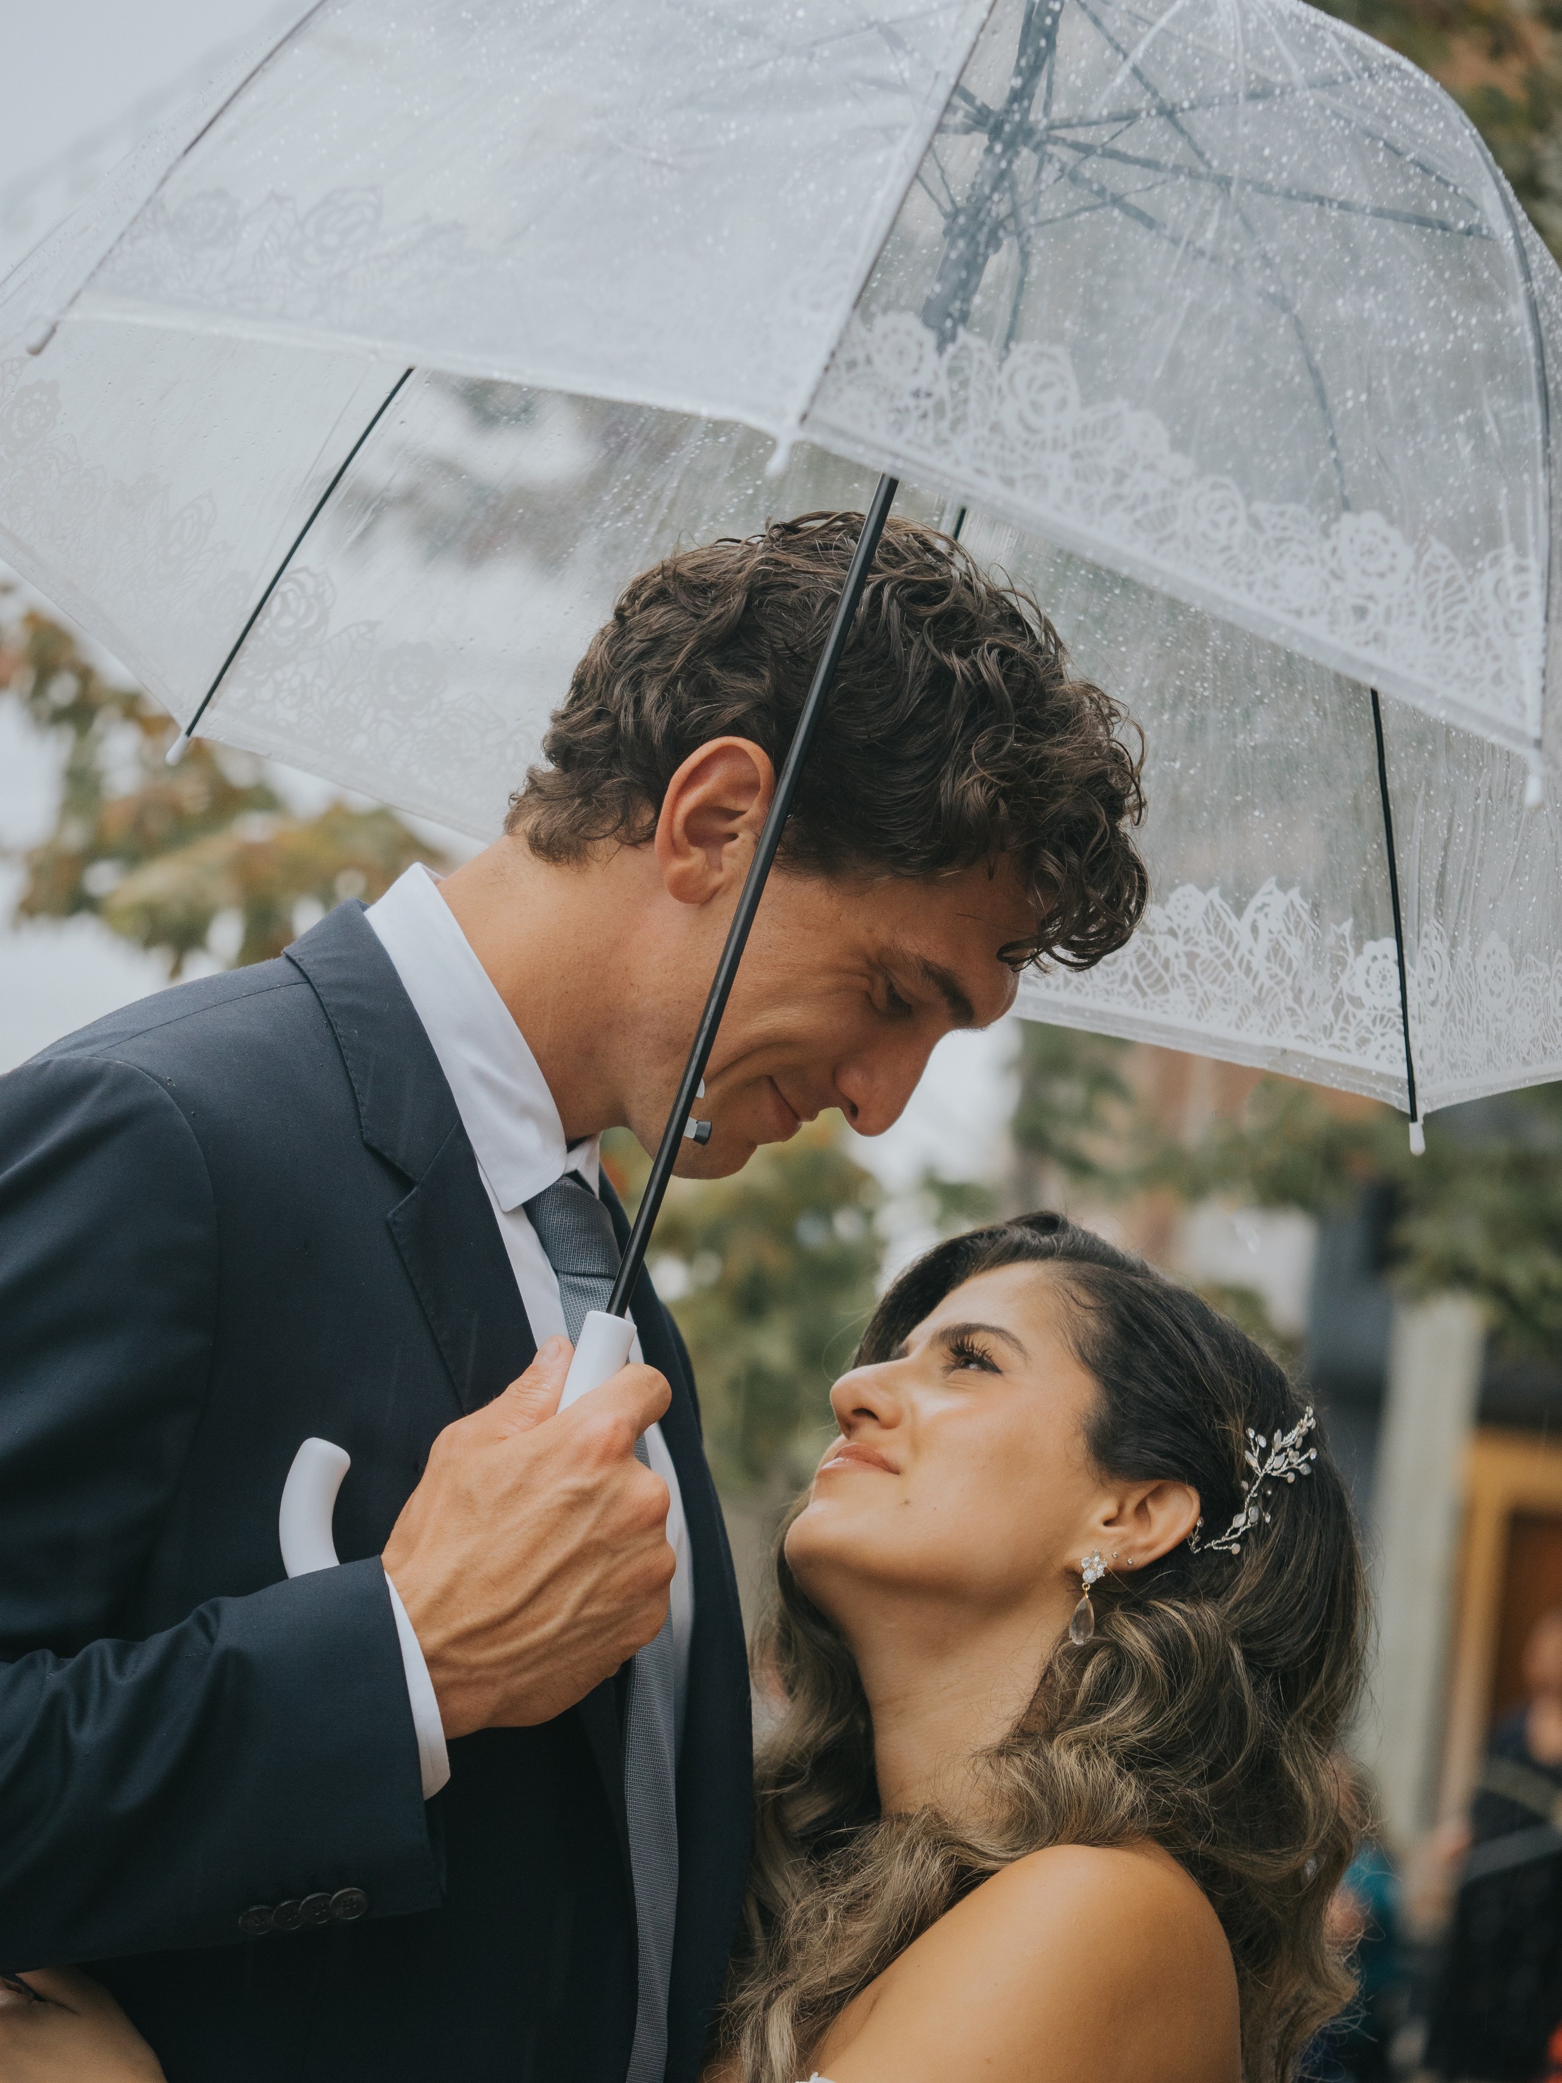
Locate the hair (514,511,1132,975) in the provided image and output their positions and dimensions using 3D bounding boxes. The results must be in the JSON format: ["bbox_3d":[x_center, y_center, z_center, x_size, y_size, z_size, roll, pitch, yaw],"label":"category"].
[{"bbox_3d":[0.024,-0.097,2.880,0.216,0.225,0.195,-42,-9,0],"label":"hair"}]

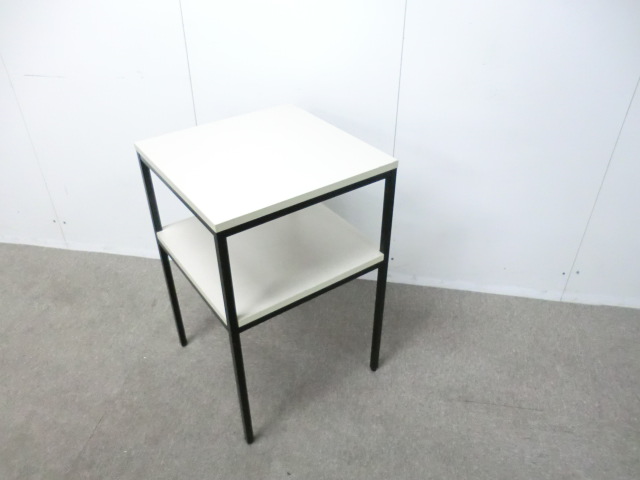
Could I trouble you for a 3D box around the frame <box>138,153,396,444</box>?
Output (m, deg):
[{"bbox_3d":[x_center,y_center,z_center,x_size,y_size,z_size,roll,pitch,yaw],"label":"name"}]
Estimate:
[{"bbox_3d":[-0.132,0.085,1.338,0.435,0.655,0.426,-22,40,-28],"label":"frame"}]

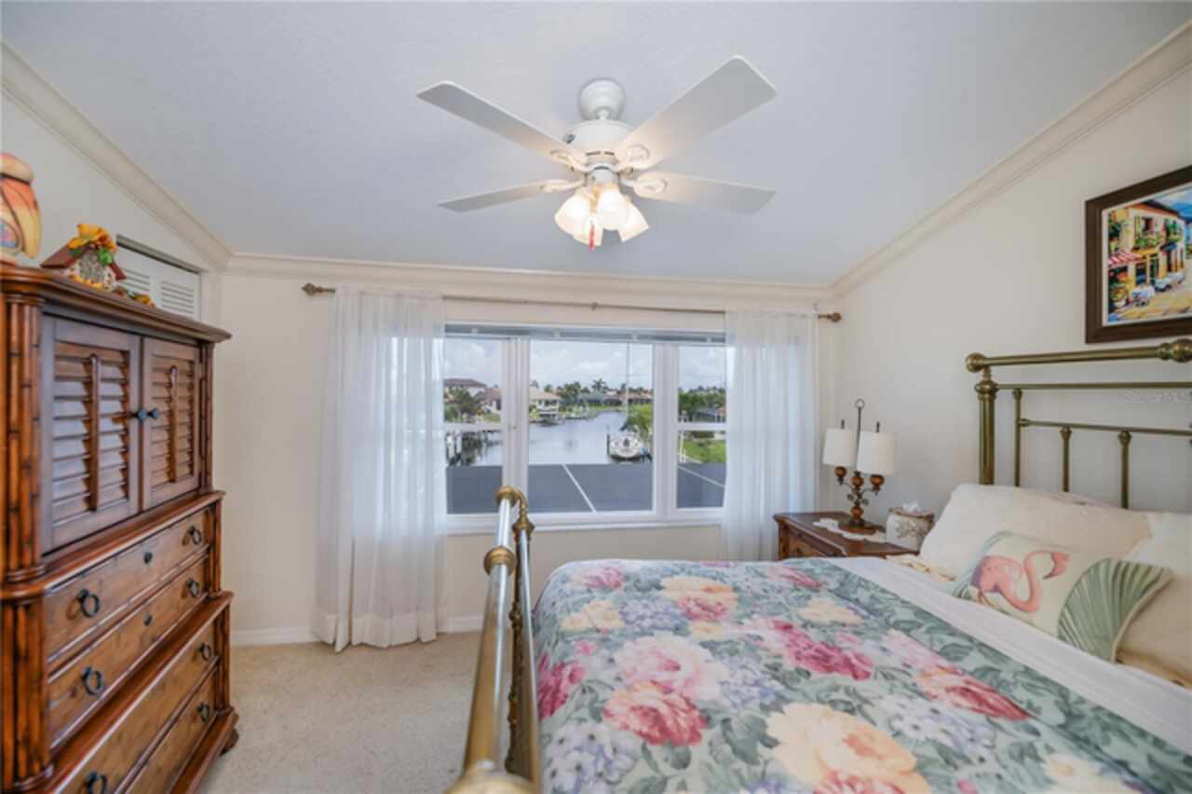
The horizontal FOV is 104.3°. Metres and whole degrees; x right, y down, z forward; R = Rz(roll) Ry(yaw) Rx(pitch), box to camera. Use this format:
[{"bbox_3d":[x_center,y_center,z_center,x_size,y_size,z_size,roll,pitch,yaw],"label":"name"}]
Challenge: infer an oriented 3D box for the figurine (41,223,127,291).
[{"bbox_3d":[-1.373,-0.371,1.248,0.100,0.155,0.140,1,0,9],"label":"figurine"}]

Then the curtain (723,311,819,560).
[{"bbox_3d":[1.190,0.434,3.124,0.710,2.100,0.130,1,0,-9],"label":"curtain"}]

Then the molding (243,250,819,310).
[{"bbox_3d":[-0.213,-0.734,2.951,3.950,0.125,0.085,1,0,-9],"label":"molding"}]

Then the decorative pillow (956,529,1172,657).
[{"bbox_3d":[1.427,0.596,1.470,0.125,0.310,0.480,41,-5,-7],"label":"decorative pillow"}]

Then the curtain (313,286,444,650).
[{"bbox_3d":[-1.276,0.411,2.749,0.740,2.100,0.140,1,0,-9],"label":"curtain"}]

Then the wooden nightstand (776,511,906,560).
[{"bbox_3d":[1.483,1.145,2.749,0.540,0.710,0.730,1,0,-9],"label":"wooden nightstand"}]

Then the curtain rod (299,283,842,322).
[{"bbox_3d":[-0.011,-0.588,2.937,3.450,0.080,0.090,1,0,-9],"label":"curtain rod"}]

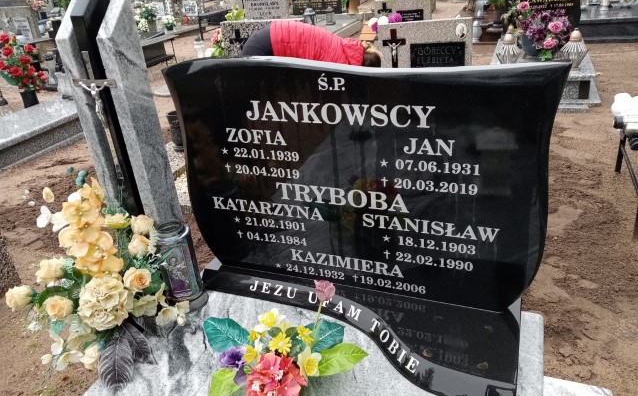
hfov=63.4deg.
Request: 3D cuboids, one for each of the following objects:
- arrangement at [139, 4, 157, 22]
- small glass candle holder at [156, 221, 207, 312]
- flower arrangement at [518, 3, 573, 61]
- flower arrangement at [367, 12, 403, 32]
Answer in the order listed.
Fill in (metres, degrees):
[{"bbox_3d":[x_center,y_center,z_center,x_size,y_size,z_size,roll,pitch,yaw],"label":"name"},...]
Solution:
[{"bbox_3d":[-2.921,-3.143,8.800,0.300,0.290,0.280,-5,27,0],"label":"arrangement"},{"bbox_3d":[-0.415,0.202,1.515,0.120,0.265,0.120,-5,27,0],"label":"small glass candle holder"},{"bbox_3d":[2.061,-1.515,4.700,0.480,0.440,0.420,-5,27,0],"label":"flower arrangement"},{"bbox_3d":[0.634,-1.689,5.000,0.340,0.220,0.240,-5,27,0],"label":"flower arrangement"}]

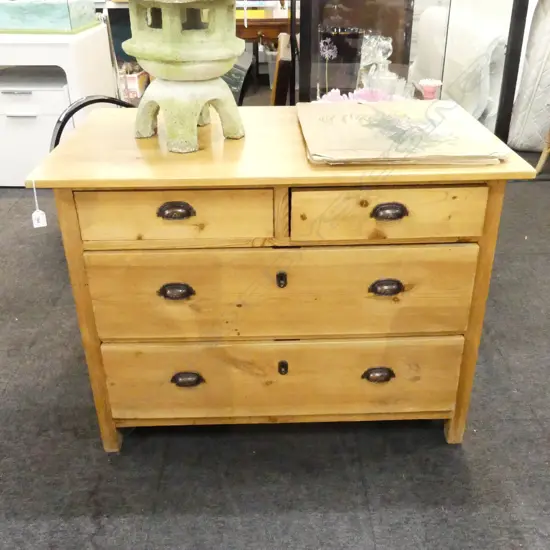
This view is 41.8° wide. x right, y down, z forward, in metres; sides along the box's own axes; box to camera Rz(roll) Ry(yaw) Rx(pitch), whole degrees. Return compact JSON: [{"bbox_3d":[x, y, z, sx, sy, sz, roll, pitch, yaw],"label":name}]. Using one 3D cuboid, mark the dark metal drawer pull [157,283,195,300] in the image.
[{"bbox_3d":[-0.232,0.039,1.681,0.089,0.038,0.023,-1,30,0],"label":"dark metal drawer pull"}]

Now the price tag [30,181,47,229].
[{"bbox_3d":[-0.522,-0.154,1.579,0.031,0.114,0.006,-1,30,0],"label":"price tag"}]

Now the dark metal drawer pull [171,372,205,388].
[{"bbox_3d":[-0.219,0.264,1.812,0.089,0.038,0.023,-1,30,0],"label":"dark metal drawer pull"}]

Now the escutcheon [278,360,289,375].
[{"bbox_3d":[0.022,0.234,1.808,0.024,0.043,0.004,-1,30,0],"label":"escutcheon"}]

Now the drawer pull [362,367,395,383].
[{"bbox_3d":[0.262,0.252,1.810,0.089,0.038,0.023,-1,30,0],"label":"drawer pull"}]

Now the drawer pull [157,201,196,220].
[{"bbox_3d":[-0.218,-0.141,1.583,0.089,0.038,0.023,-1,30,0],"label":"drawer pull"}]

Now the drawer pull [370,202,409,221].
[{"bbox_3d":[0.268,-0.146,1.675,0.090,0.035,0.023,-1,30,0],"label":"drawer pull"}]

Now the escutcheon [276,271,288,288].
[{"bbox_3d":[0.018,0.014,1.789,0.026,0.047,0.005,-1,30,0],"label":"escutcheon"}]

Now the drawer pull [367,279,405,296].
[{"bbox_3d":[0.262,0.029,1.681,0.089,0.038,0.023,-1,30,0],"label":"drawer pull"}]

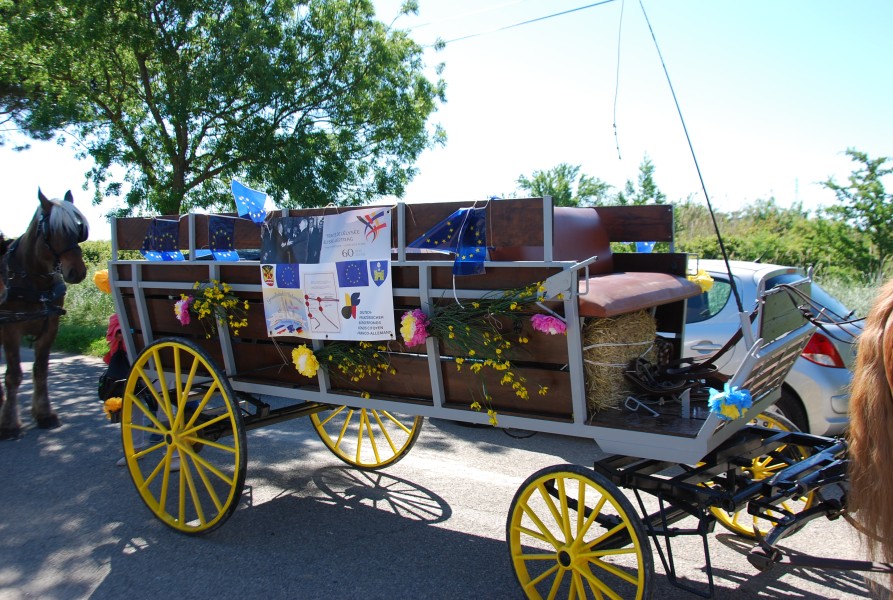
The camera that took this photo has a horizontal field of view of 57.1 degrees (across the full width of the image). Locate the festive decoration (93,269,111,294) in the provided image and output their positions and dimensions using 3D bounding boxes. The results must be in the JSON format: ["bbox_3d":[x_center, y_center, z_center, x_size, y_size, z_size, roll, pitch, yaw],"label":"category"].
[{"bbox_3d":[-2.100,-0.113,5.009,0.150,0.160,0.130,2,3,36],"label":"festive decoration"}]

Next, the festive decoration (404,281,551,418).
[{"bbox_3d":[0.107,0.200,3.317,0.638,0.530,0.180,2,3,36],"label":"festive decoration"}]

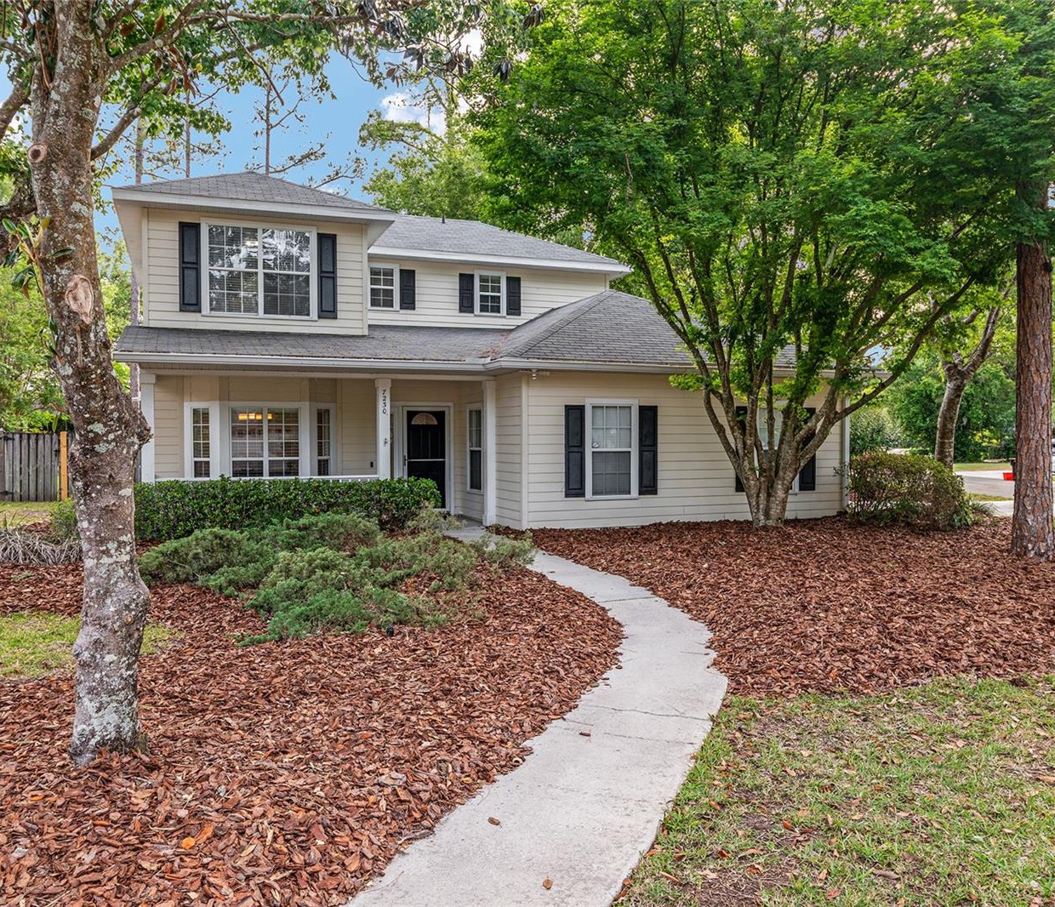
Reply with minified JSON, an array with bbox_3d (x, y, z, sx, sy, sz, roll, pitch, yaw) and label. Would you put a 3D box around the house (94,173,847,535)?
[{"bbox_3d":[-1.768,-2.401,19.992,13.055,7.061,12.468,-1,1,-22],"label":"house"}]

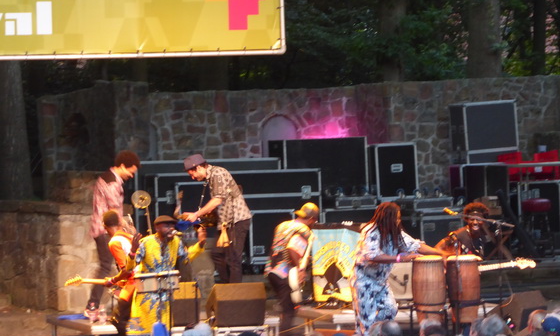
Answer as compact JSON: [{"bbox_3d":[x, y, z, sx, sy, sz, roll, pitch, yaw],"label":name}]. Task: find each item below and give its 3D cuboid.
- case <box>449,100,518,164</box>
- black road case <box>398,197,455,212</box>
[{"bbox_3d":[2.704,-0.465,46.000,0.750,0.790,0.580,-4,4,-20],"label":"case"},{"bbox_3d":[1.736,0.441,41.300,0.490,0.170,0.650,-3,2,-17],"label":"black road case"}]

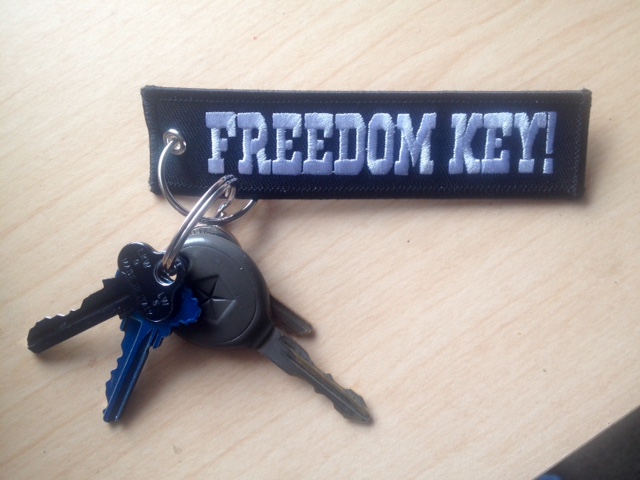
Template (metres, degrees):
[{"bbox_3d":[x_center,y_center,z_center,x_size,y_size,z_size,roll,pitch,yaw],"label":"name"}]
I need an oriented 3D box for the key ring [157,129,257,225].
[{"bbox_3d":[-0.032,-0.020,0.190,0.030,0.004,0.030,0,97,-7],"label":"key ring"}]

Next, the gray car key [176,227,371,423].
[{"bbox_3d":[-0.014,0.031,0.193,0.079,0.009,0.032,40,96,-12],"label":"gray car key"}]

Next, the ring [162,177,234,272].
[{"bbox_3d":[-0.034,-0.004,0.182,0.004,0.032,0.032,38,84,1],"label":"ring"}]

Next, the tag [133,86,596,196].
[{"bbox_3d":[0.014,-0.029,0.192,0.131,0.005,0.031,0,97,0],"label":"tag"}]

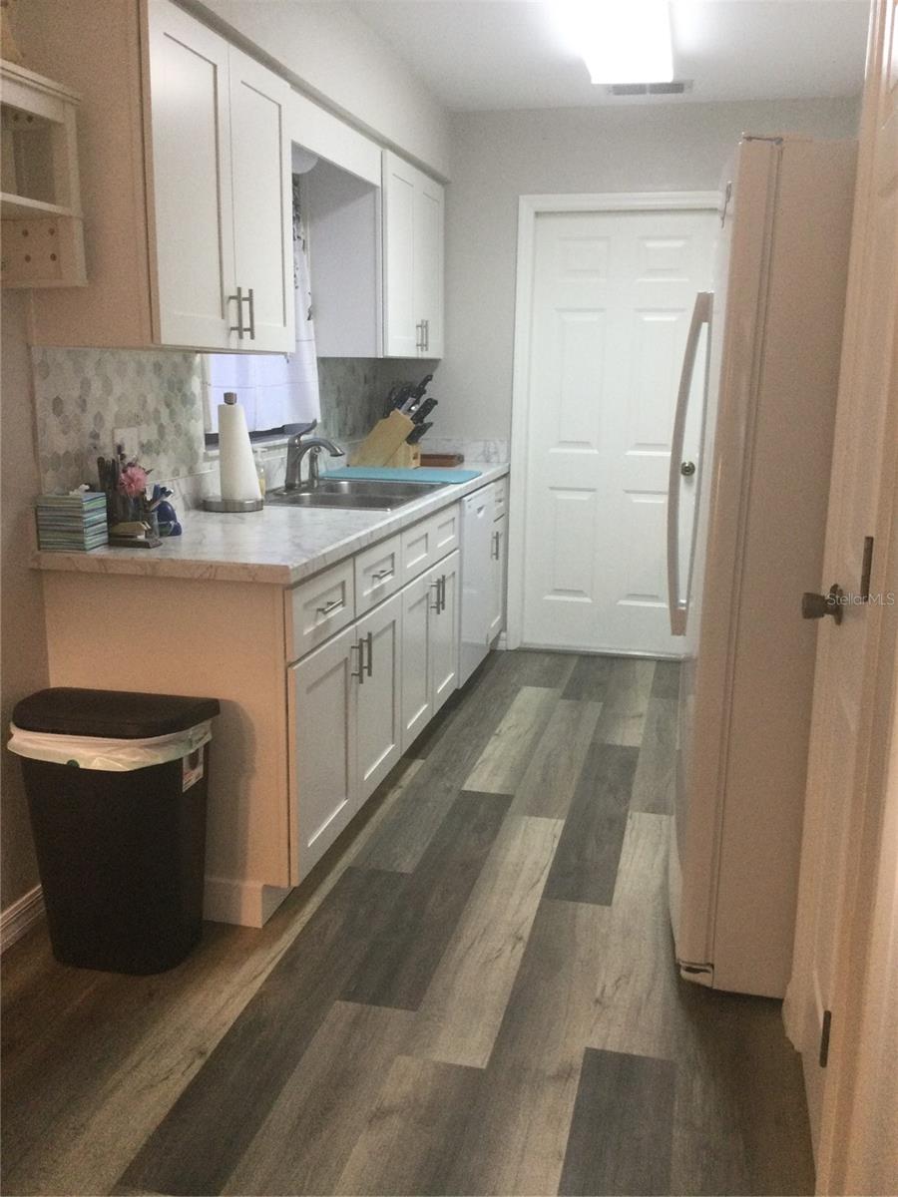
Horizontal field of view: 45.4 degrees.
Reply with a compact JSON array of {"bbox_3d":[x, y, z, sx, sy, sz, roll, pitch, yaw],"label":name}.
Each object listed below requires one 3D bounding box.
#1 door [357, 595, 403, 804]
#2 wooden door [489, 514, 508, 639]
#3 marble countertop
[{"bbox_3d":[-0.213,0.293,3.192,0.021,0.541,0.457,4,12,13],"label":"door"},{"bbox_3d":[0.216,-0.091,4.873,0.020,0.538,0.307,4,12,13],"label":"wooden door"},{"bbox_3d":[-0.351,-0.358,3.854,0.655,0.043,2.870,4,13,13],"label":"marble countertop"}]

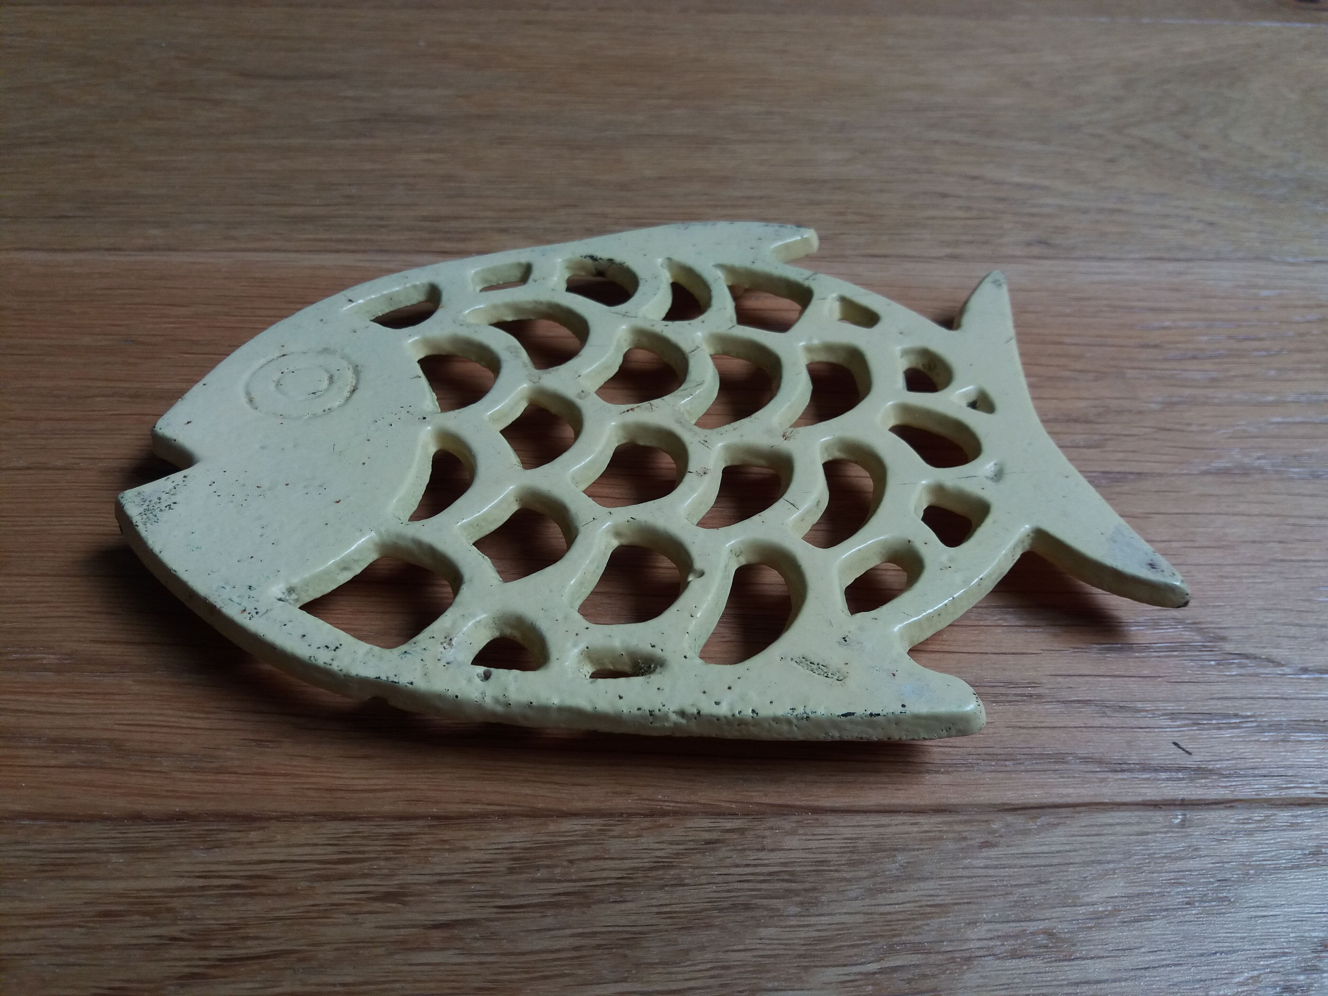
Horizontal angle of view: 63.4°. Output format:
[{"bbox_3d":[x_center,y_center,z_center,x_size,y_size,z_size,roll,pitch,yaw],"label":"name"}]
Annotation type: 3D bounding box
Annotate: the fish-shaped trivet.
[{"bbox_3d":[-0.008,-0.010,0.228,0.195,0.016,0.152,-4,45,-5],"label":"fish-shaped trivet"}]

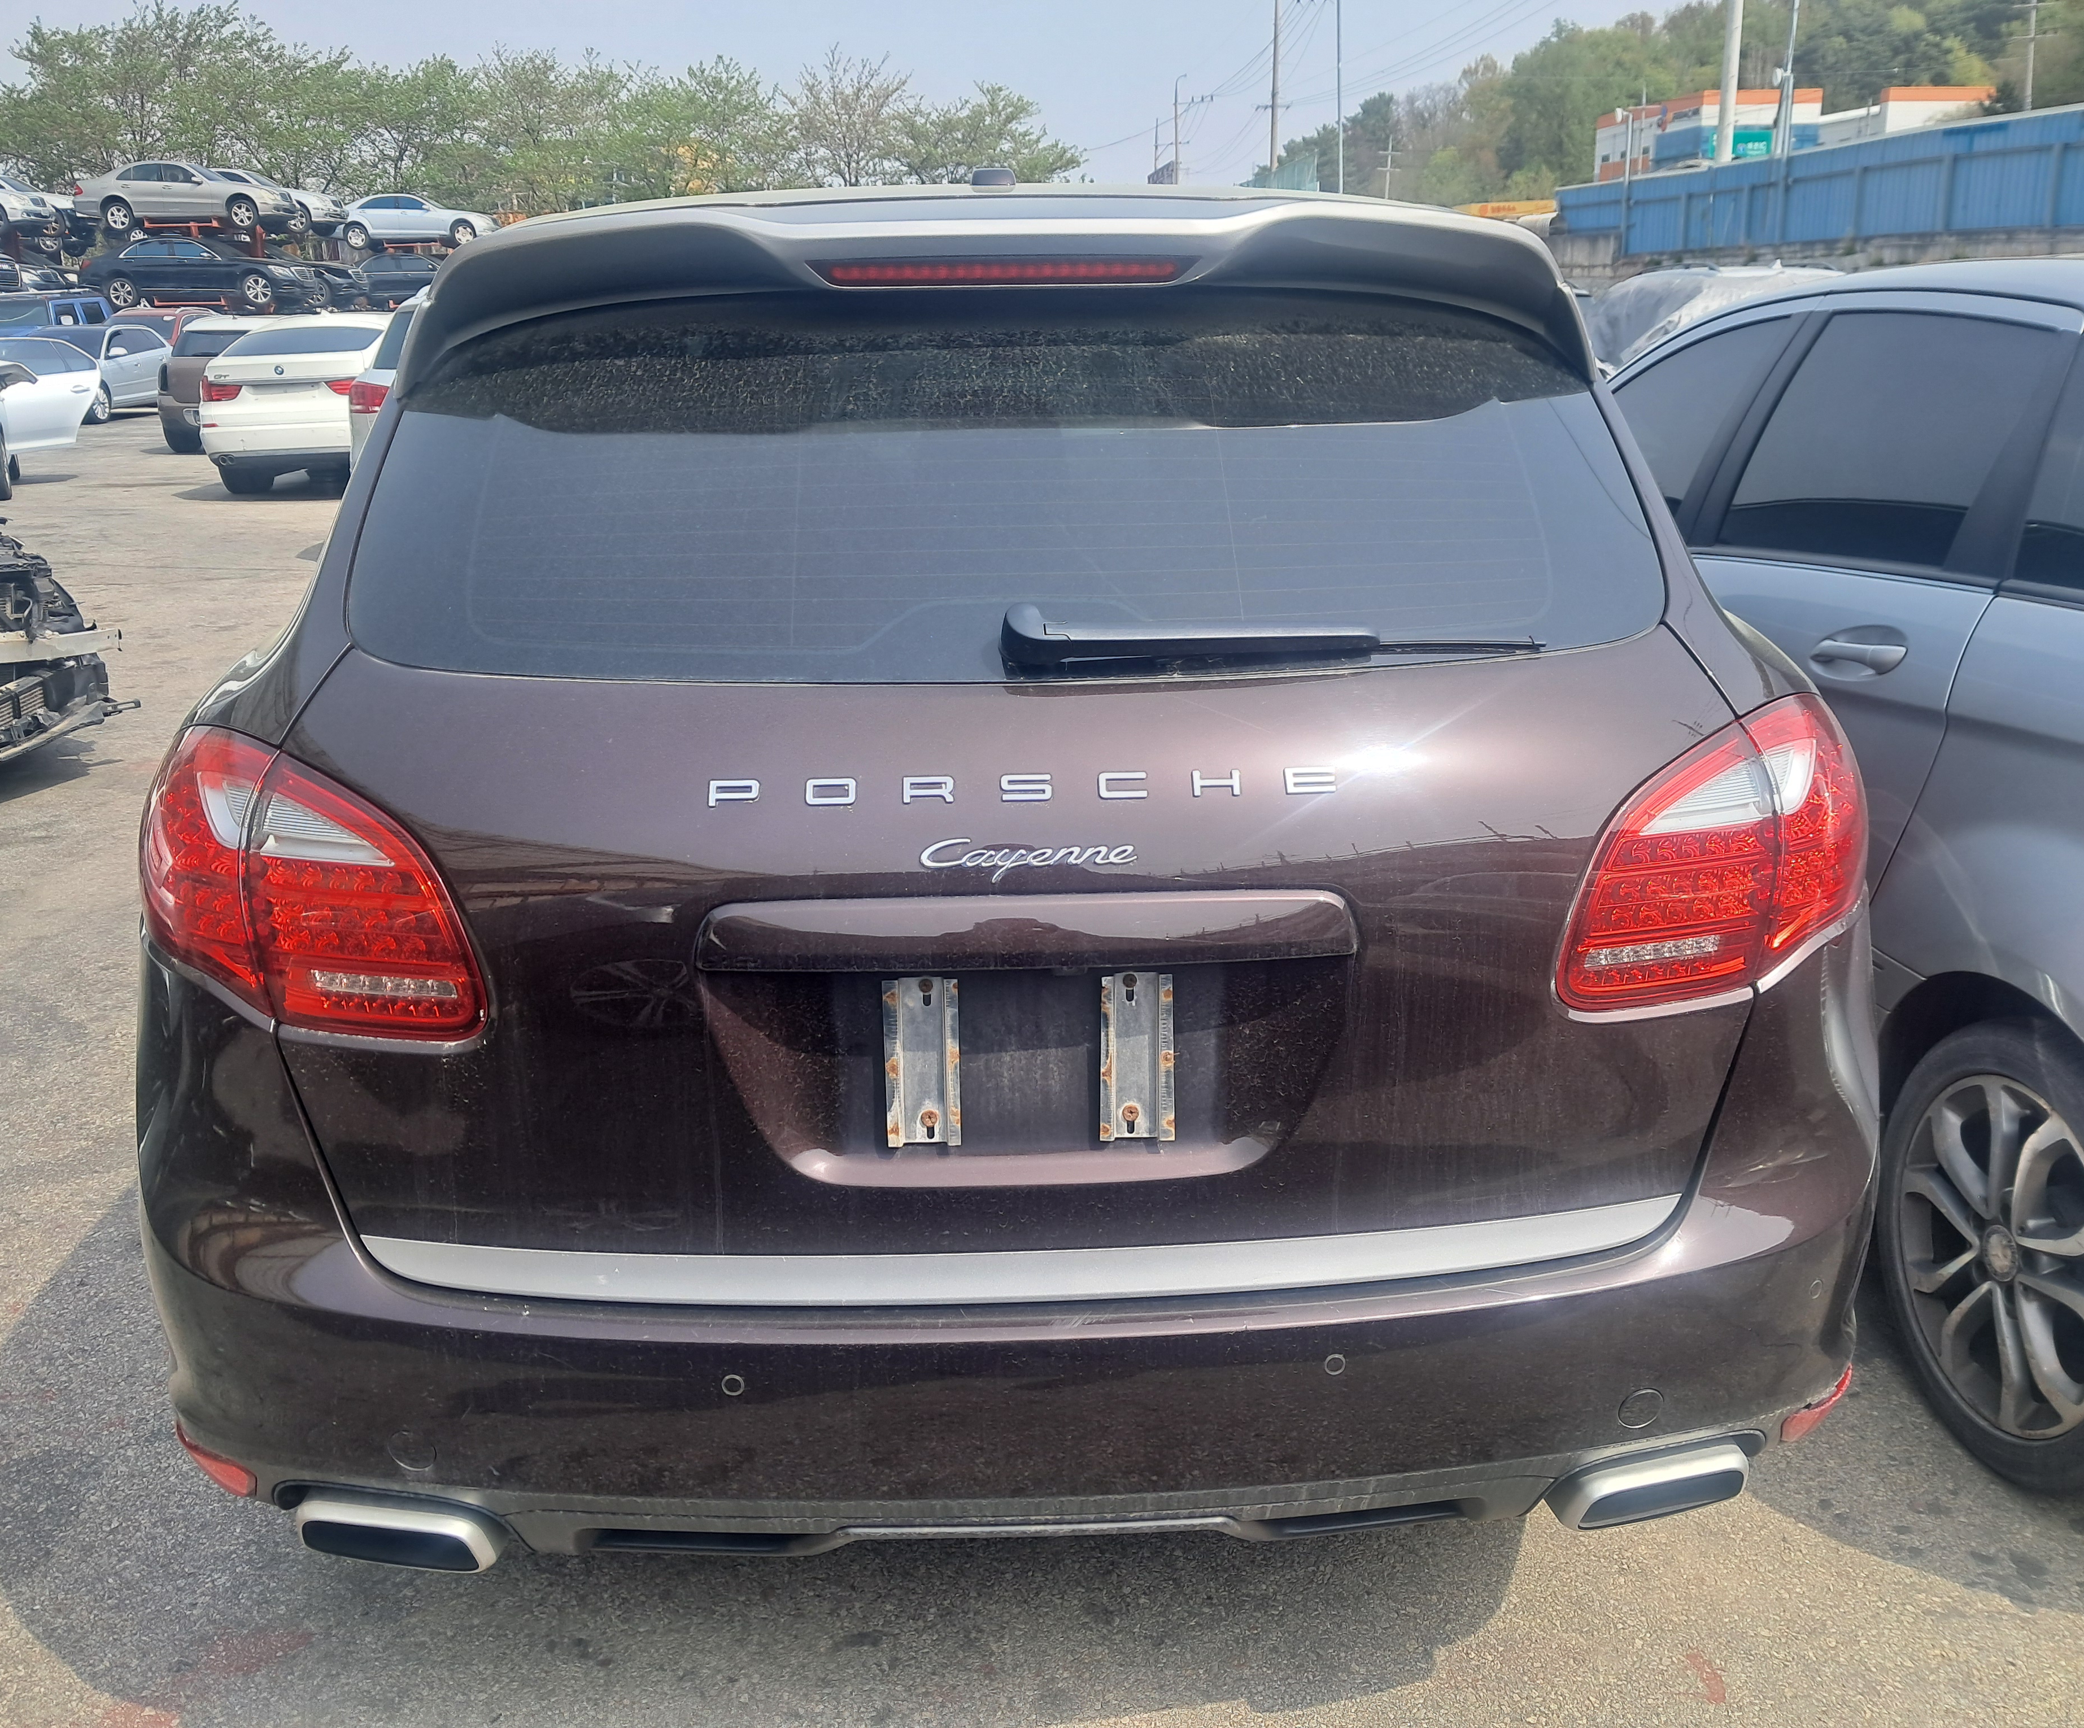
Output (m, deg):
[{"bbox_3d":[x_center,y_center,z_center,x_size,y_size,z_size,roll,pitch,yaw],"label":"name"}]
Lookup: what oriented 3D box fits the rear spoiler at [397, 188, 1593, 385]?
[{"bbox_3d":[-0.039,-0.588,1.836,1.210,0.190,0.318,-1,17,-3],"label":"rear spoiler"}]

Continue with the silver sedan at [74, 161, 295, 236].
[{"bbox_3d":[-19.874,-15.455,41.806,4.820,1.480,1.820,0,17,2],"label":"silver sedan"}]

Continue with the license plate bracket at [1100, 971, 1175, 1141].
[{"bbox_3d":[0.087,0.174,1.611,0.066,0.153,0.015,-1,7,-3],"label":"license plate bracket"}]

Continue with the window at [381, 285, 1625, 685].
[{"bbox_3d":[-0.028,-0.370,1.709,1.169,0.087,0.523,-1,61,-3],"label":"window"}]

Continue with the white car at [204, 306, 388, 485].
[{"bbox_3d":[-6.624,-4.502,17.524,1.890,1.550,4.980,-2,17,-4],"label":"white car"}]

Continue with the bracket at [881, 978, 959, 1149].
[{"bbox_3d":[-0.107,0.178,1.601,0.066,0.153,0.015,-1,7,-3],"label":"bracket"}]

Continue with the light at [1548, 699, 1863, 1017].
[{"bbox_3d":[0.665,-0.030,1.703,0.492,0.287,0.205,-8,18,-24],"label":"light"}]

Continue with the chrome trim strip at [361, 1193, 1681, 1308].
[{"bbox_3d":[-0.006,0.345,1.581,1.184,0.051,0.087,-1,17,-3],"label":"chrome trim strip"}]

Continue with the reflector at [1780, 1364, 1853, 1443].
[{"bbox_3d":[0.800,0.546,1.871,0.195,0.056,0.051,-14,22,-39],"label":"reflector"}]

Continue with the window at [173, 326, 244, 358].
[{"bbox_3d":[-9.564,-6.102,21.009,1.120,0.380,0.100,0,-3,0],"label":"window"}]

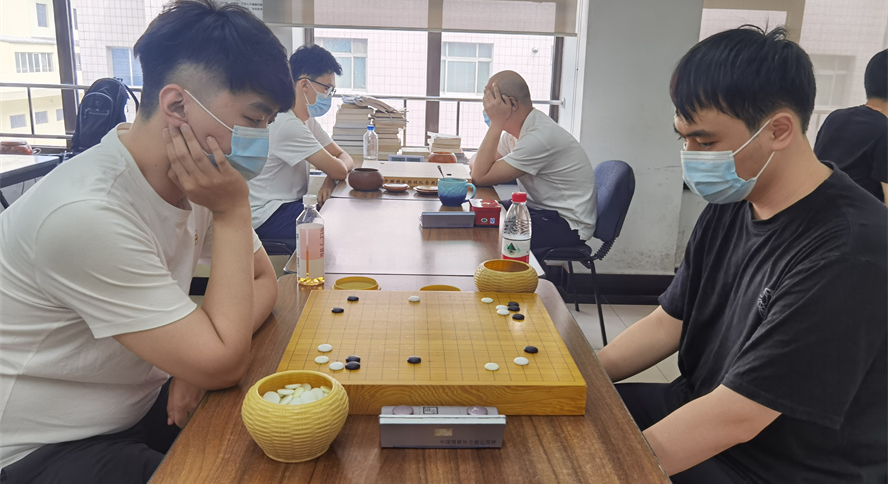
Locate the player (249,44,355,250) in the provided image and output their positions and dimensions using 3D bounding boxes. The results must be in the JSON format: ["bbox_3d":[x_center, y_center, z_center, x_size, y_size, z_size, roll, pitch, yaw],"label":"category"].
[{"bbox_3d":[-0.628,-0.223,3.166,0.640,1.310,0.480,1,14,-3],"label":"player"}]

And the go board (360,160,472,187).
[{"bbox_3d":[-0.120,-0.296,3.036,0.458,0.044,0.420,2,14,0],"label":"go board"}]

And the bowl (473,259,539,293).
[{"bbox_3d":[0.135,0.090,1.490,0.137,0.084,0.137,2,14,0],"label":"bowl"}]

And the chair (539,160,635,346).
[{"bbox_3d":[0.552,0.021,3.315,0.560,0.830,0.500,1,14,-3],"label":"chair"}]

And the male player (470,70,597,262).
[{"bbox_3d":[0.400,-0.161,3.219,0.660,1.220,0.500,1,14,-3],"label":"male player"}]

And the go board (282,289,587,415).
[{"bbox_3d":[-0.028,0.177,1.208,0.455,0.048,0.418,1,14,-3],"label":"go board"}]

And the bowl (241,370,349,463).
[{"bbox_3d":[-0.194,0.231,0.906,0.137,0.084,0.137,1,14,-3],"label":"bowl"}]

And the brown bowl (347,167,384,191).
[{"bbox_3d":[-0.308,-0.249,2.761,0.139,0.080,0.139,1,14,-3],"label":"brown bowl"}]

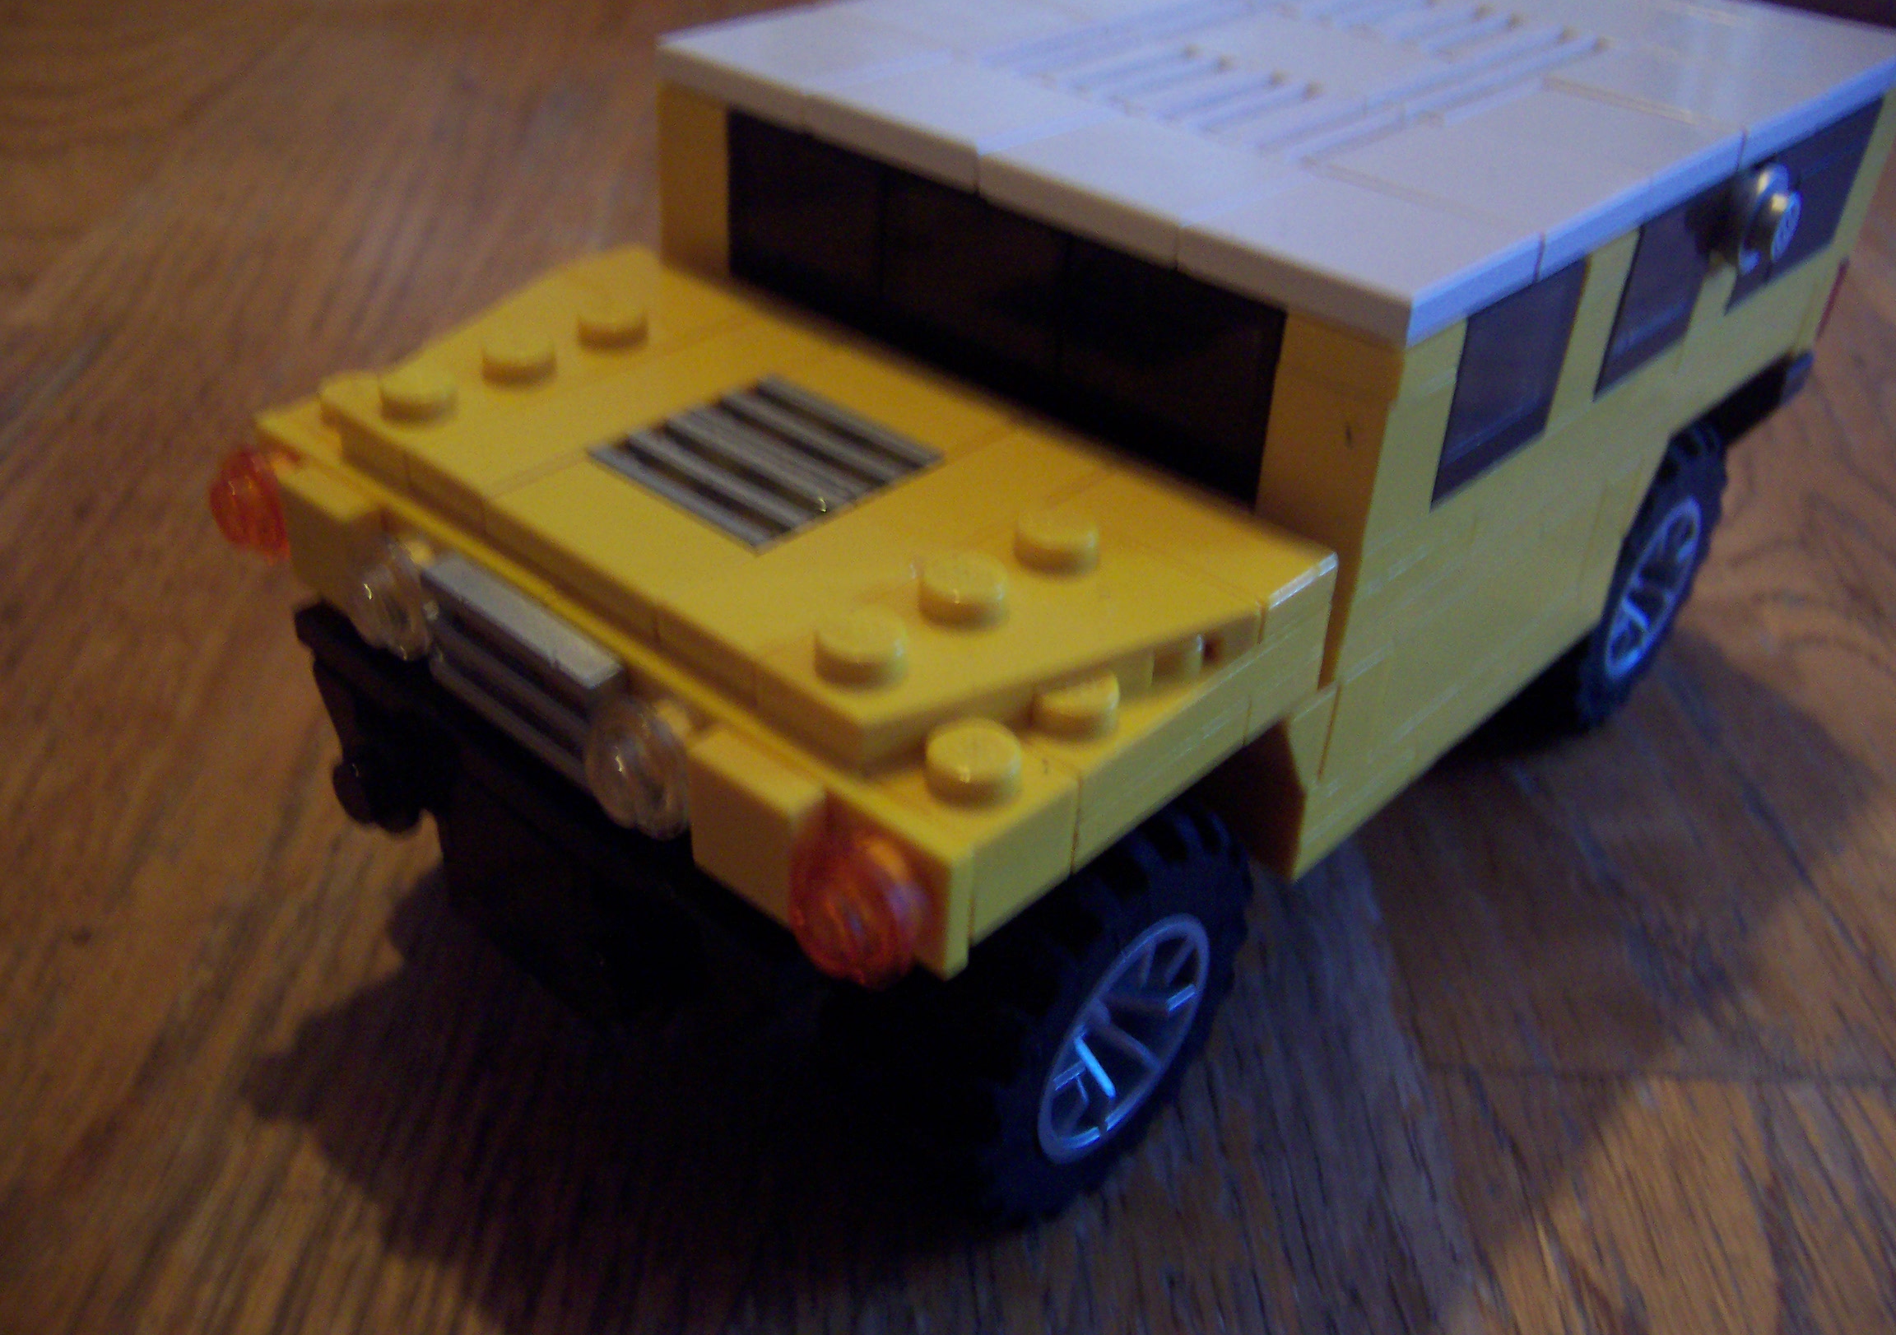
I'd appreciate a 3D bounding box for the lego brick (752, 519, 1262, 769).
[{"bbox_3d":[0.004,-0.001,0.099,0.016,0.005,0.024,29,43,32],"label":"lego brick"}]

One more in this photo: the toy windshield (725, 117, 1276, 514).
[{"bbox_3d":[0.003,-0.026,0.125,0.048,0.013,0.004,29,42,32],"label":"toy windshield"}]

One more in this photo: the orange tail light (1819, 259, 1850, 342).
[{"bbox_3d":[0.080,-0.036,0.172,0.008,0.008,0.003,29,42,32],"label":"orange tail light"}]

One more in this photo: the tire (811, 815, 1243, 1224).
[{"bbox_3d":[0.006,0.021,0.118,0.014,0.030,0.030,29,42,32],"label":"tire"}]

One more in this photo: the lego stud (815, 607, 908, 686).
[{"bbox_3d":[-0.004,-0.001,0.096,0.005,0.002,0.005,2,34,-2],"label":"lego stud"}]

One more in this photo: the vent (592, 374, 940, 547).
[{"bbox_3d":[-0.011,-0.012,0.115,0.016,0.003,0.016,29,43,32],"label":"vent"}]

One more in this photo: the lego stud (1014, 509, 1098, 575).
[{"bbox_3d":[0.006,-0.007,0.105,0.005,0.002,0.005,2,35,-1],"label":"lego stud"}]

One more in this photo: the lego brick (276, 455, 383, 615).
[{"bbox_3d":[-0.039,-0.008,0.117,0.008,0.008,0.003,29,43,32],"label":"lego brick"}]

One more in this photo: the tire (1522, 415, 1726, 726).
[{"bbox_3d":[0.059,-0.010,0.169,0.014,0.030,0.030,29,42,32],"label":"tire"}]

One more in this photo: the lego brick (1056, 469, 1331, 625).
[{"bbox_3d":[0.014,-0.007,0.110,0.016,0.003,0.008,29,42,32],"label":"lego brick"}]

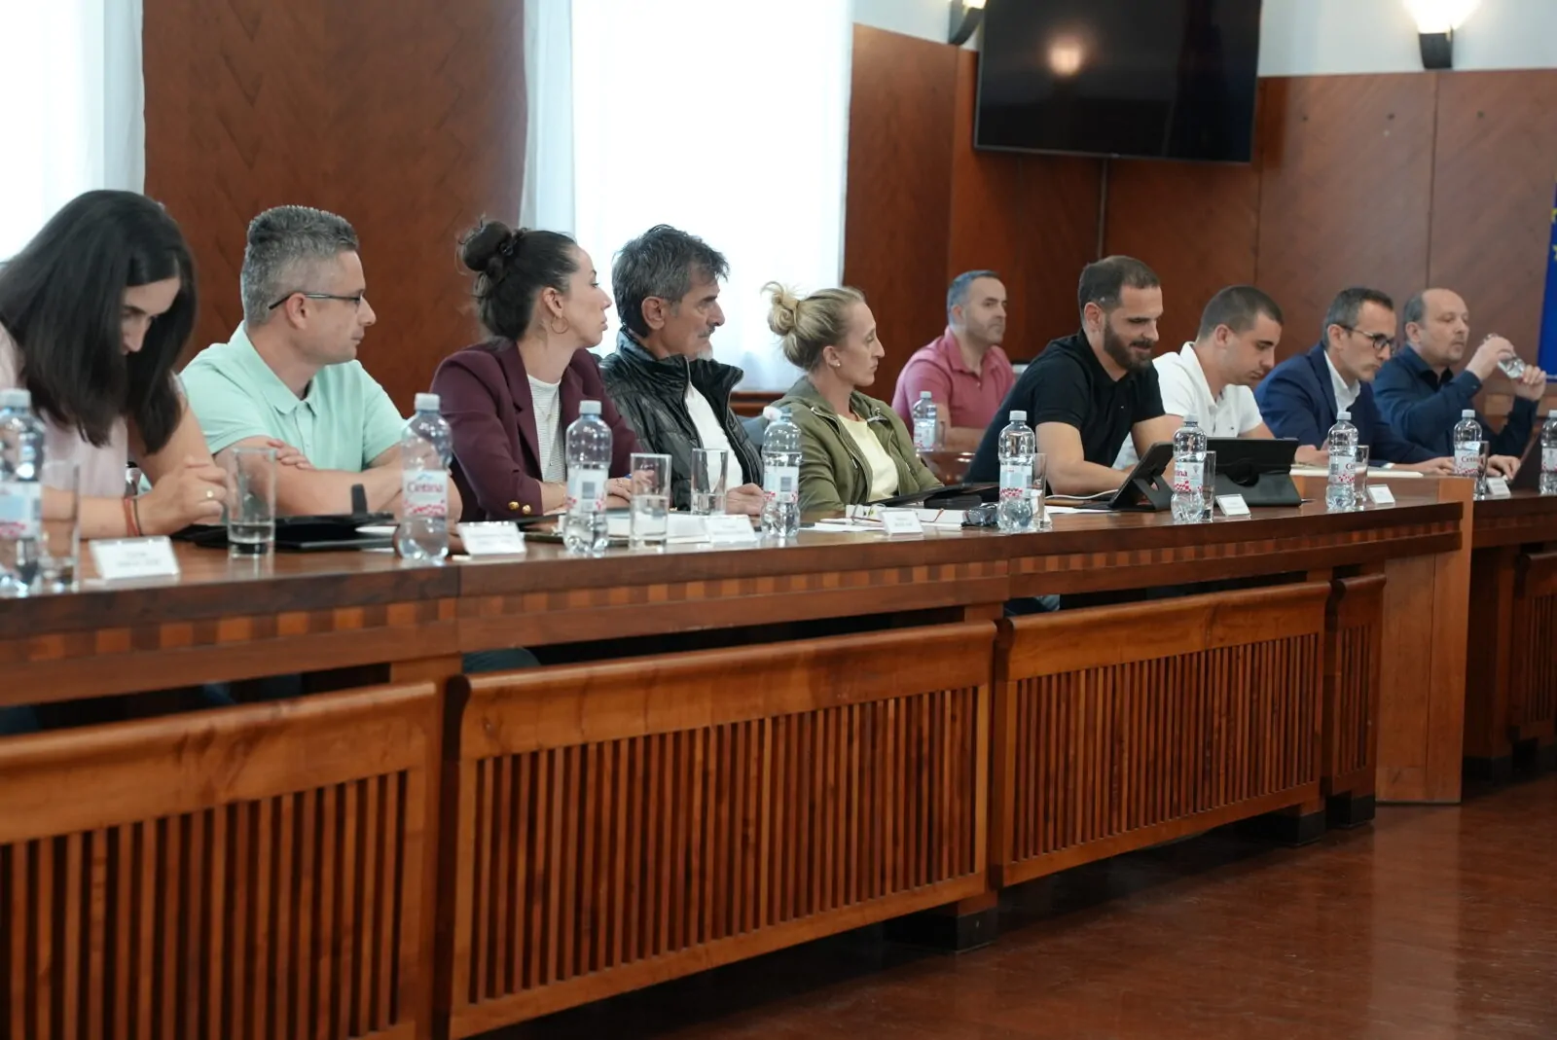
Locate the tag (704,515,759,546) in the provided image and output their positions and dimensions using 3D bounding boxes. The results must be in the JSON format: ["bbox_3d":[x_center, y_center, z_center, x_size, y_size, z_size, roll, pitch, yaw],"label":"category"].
[{"bbox_3d":[-0.074,0.017,4.780,0.042,0.047,0.100,4,4,43],"label":"tag"}]

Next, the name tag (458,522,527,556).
[{"bbox_3d":[-0.405,0.027,4.270,0.100,0.048,0.042,-1,4,-44],"label":"name tag"}]

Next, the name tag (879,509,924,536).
[{"bbox_3d":[0.205,0.004,5.185,0.038,0.044,0.126,3,3,30],"label":"name tag"}]

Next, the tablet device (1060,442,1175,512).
[{"bbox_3d":[0.791,-0.096,6.689,0.210,0.140,0.240,3,3,23],"label":"tablet device"}]

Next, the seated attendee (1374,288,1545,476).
[{"bbox_3d":[2.000,-0.003,9.000,0.750,1.340,0.520,4,3,32],"label":"seated attendee"}]

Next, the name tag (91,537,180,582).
[{"bbox_3d":[-0.779,0.045,3.643,0.040,0.047,0.132,3,3,29],"label":"name tag"}]

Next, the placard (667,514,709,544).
[{"bbox_3d":[-0.149,0.012,4.760,0.035,0.046,0.100,3,3,32],"label":"placard"}]

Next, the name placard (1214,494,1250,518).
[{"bbox_3d":[0.968,-0.028,6.470,0.040,0.045,0.100,4,3,36],"label":"name placard"}]

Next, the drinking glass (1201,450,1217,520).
[{"bbox_3d":[0.879,-0.069,6.320,0.060,0.147,0.060,4,3,31],"label":"drinking glass"}]

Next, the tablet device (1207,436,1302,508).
[{"bbox_3d":[1.087,-0.108,7.000,0.255,0.150,0.110,1,13,-22],"label":"tablet device"}]

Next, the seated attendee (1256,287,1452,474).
[{"bbox_3d":[1.560,0.030,8.300,0.750,1.310,0.520,4,3,32],"label":"seated attendee"}]

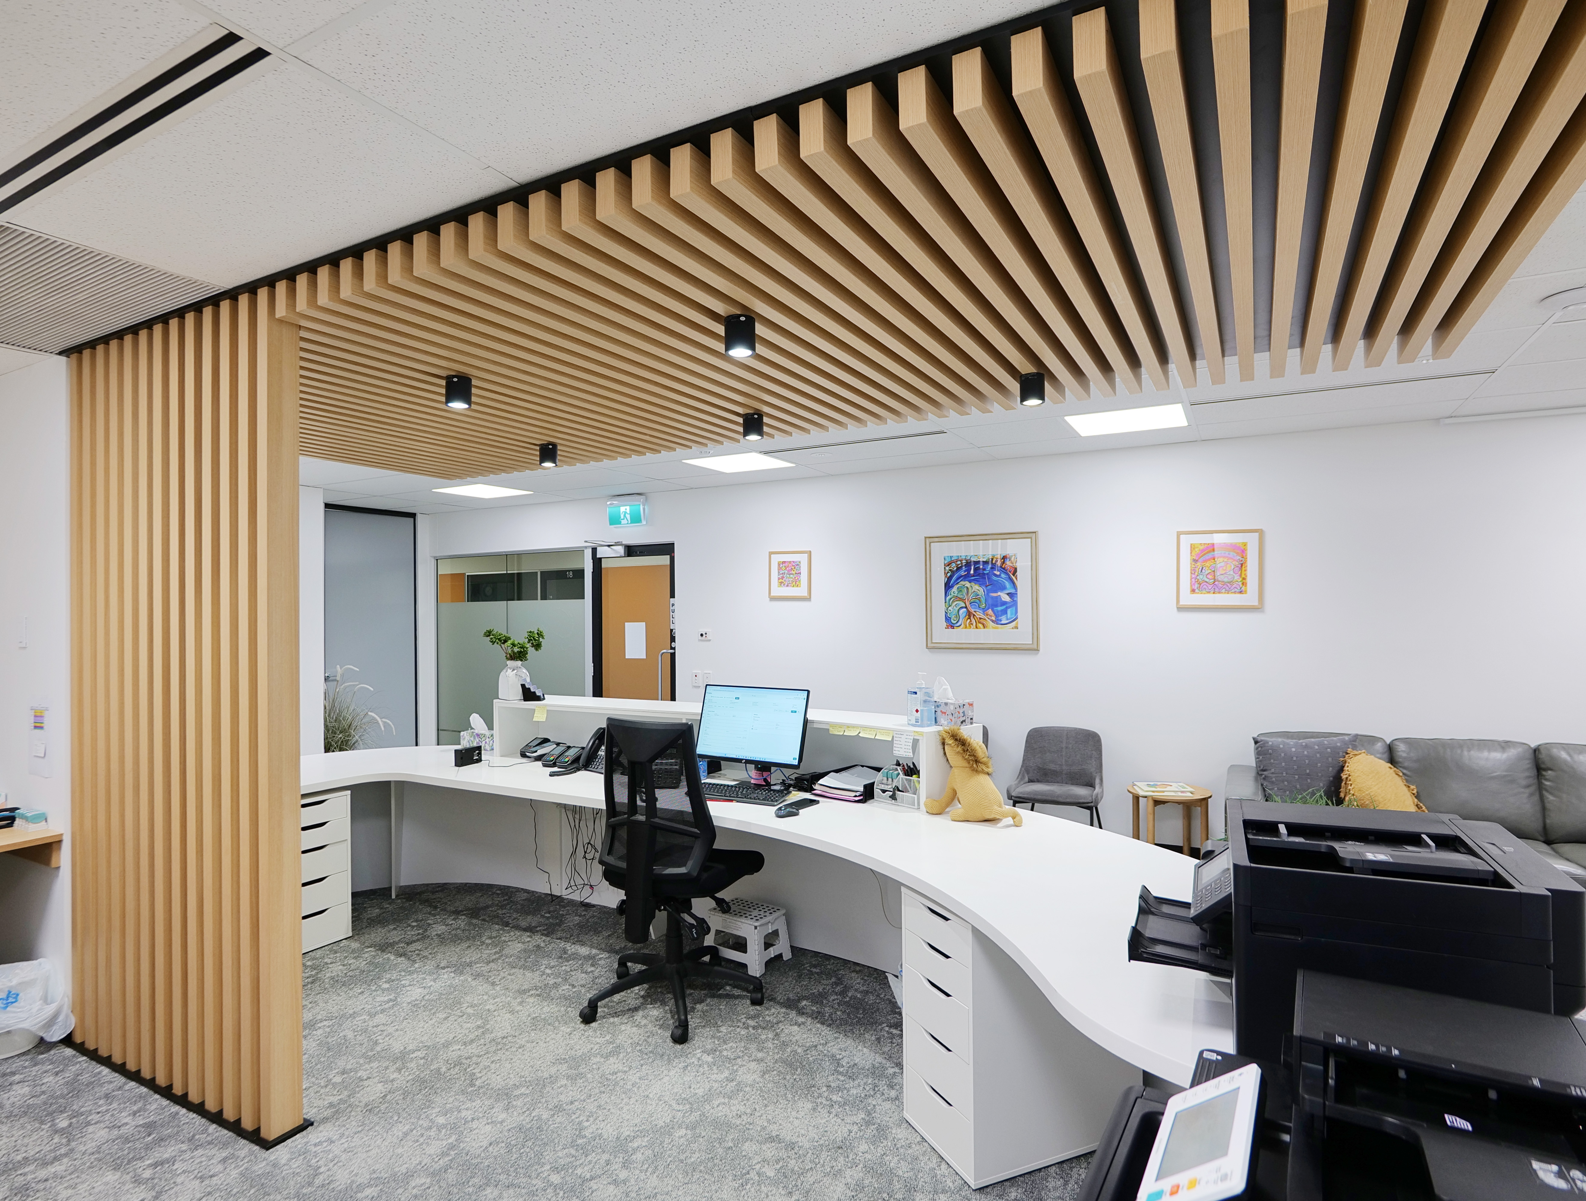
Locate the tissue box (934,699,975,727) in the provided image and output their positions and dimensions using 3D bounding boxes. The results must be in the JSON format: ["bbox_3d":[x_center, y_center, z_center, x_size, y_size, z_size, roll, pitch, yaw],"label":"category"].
[{"bbox_3d":[0.675,0.477,3.459,0.117,0.105,0.200,0,0,-38],"label":"tissue box"}]

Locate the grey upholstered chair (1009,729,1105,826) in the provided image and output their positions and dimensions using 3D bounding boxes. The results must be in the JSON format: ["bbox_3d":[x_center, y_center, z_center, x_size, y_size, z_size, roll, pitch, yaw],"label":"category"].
[{"bbox_3d":[1.616,1.198,4.848,0.550,0.810,0.580,0,0,21],"label":"grey upholstered chair"}]

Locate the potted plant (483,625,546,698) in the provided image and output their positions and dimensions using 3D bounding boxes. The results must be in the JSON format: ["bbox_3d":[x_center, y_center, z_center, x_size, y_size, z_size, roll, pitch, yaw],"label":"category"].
[{"bbox_3d":[-1.547,0.362,4.504,0.320,0.400,0.270,0,0,3],"label":"potted plant"}]

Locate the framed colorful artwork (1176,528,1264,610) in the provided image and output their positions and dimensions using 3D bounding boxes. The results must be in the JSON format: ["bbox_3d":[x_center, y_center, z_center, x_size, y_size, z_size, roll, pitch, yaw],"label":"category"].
[{"bbox_3d":[2.531,-0.178,4.757,0.452,0.468,0.030,0,0,30],"label":"framed colorful artwork"}]

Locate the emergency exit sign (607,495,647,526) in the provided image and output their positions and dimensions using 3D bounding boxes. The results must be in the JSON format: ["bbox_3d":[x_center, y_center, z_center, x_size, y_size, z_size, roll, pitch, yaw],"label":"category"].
[{"bbox_3d":[-1.468,-0.794,7.074,0.355,0.260,0.110,0,0,29],"label":"emergency exit sign"}]

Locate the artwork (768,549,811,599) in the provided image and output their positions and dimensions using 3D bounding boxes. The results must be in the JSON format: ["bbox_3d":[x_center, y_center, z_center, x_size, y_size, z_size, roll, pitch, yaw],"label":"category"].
[{"bbox_3d":[-0.014,-0.193,6.166,0.370,0.367,0.030,0,0,30],"label":"artwork"}]

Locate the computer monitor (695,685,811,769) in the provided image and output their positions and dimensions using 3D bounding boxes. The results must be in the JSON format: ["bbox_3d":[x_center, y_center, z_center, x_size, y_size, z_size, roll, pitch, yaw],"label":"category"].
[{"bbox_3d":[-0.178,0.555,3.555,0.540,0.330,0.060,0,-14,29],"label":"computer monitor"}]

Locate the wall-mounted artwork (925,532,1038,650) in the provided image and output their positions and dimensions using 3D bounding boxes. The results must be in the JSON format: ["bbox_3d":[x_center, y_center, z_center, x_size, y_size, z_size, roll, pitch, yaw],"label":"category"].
[{"bbox_3d":[1.264,-0.052,5.411,0.775,0.790,0.030,0,0,29],"label":"wall-mounted artwork"}]

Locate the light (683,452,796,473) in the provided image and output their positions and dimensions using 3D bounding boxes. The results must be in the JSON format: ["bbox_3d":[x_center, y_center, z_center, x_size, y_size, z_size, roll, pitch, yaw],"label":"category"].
[{"bbox_3d":[-0.352,-0.948,5.481,0.590,0.030,0.590,0,0,29],"label":"light"}]

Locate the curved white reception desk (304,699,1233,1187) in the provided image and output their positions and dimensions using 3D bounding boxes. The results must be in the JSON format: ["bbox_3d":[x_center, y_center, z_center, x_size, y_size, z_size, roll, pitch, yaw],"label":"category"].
[{"bbox_3d":[-0.668,1.071,3.372,4.750,1.070,1.930,0,0,30],"label":"curved white reception desk"}]

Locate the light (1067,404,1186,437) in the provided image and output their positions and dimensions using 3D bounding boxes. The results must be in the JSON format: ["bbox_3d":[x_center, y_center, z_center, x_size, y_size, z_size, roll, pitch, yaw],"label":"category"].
[{"bbox_3d":[1.792,-0.963,4.280,0.590,0.030,0.590,0,0,29],"label":"light"}]

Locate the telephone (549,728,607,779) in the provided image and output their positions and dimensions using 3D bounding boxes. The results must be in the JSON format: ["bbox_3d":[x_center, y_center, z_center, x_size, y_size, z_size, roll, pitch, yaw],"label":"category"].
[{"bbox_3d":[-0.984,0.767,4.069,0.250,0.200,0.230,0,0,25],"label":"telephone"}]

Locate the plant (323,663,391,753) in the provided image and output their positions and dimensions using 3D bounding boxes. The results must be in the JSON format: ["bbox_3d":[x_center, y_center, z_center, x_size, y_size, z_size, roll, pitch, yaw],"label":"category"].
[{"bbox_3d":[-4.029,1.086,6.998,0.900,1.050,0.850,0,0,-31],"label":"plant"}]

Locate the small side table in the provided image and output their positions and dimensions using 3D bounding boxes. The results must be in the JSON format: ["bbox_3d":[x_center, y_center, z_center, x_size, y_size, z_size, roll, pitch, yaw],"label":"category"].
[{"bbox_3d":[2.163,1.348,4.579,0.485,0.500,0.485,0,0,30],"label":"small side table"}]

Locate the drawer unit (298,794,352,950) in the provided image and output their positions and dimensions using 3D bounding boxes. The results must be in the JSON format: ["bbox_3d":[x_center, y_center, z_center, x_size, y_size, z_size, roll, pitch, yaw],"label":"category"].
[{"bbox_3d":[-2.445,1.249,3.796,0.580,0.700,0.360,0,0,29],"label":"drawer unit"}]

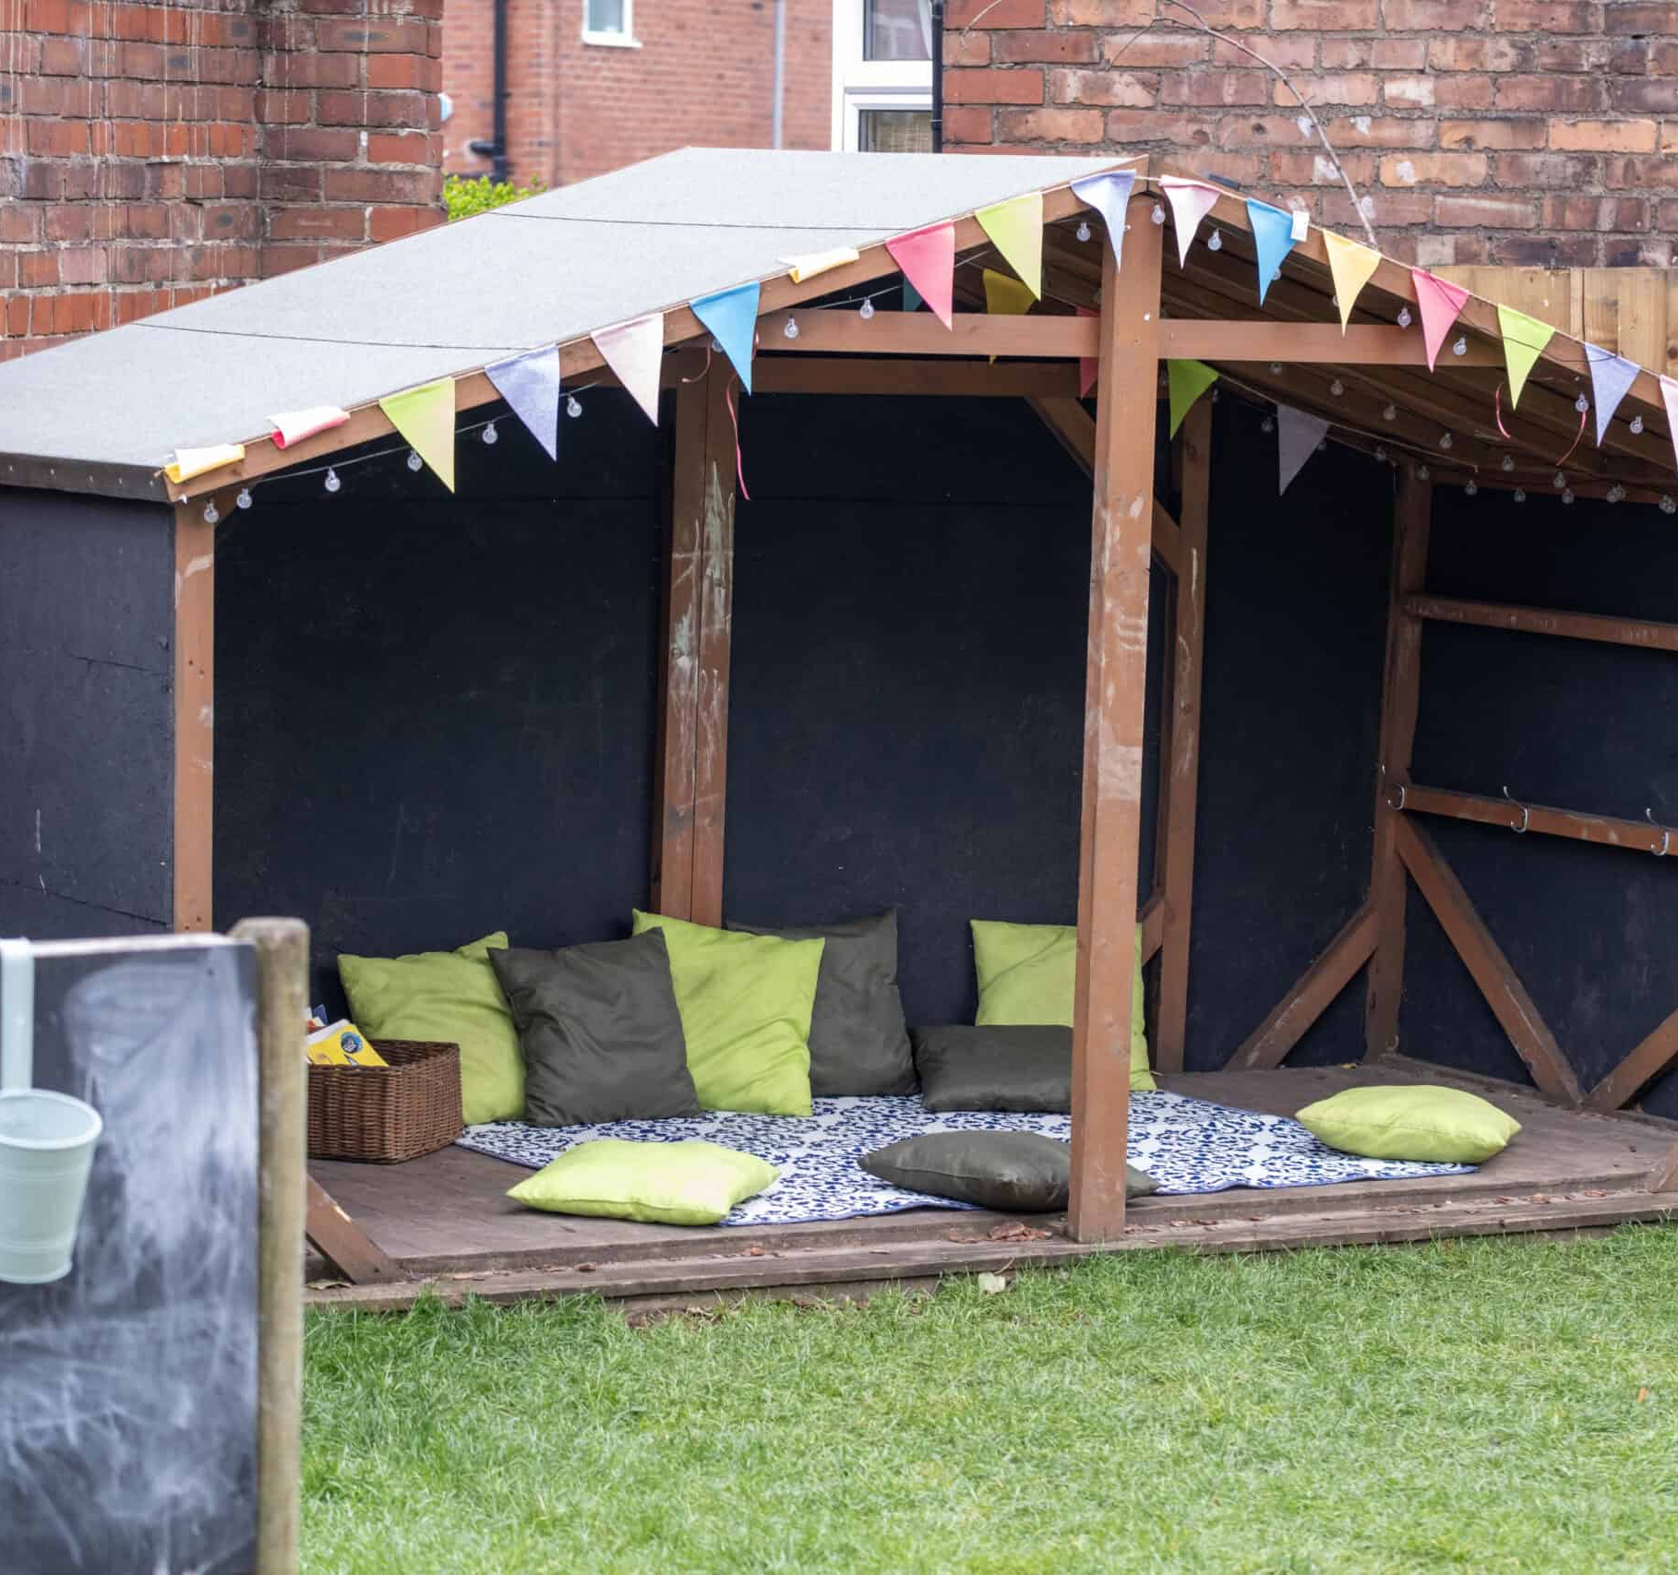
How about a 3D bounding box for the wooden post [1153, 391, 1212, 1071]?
[{"bbox_3d":[0.654,-0.106,10.508,0.064,1.312,0.040,-1,6,-32],"label":"wooden post"}]

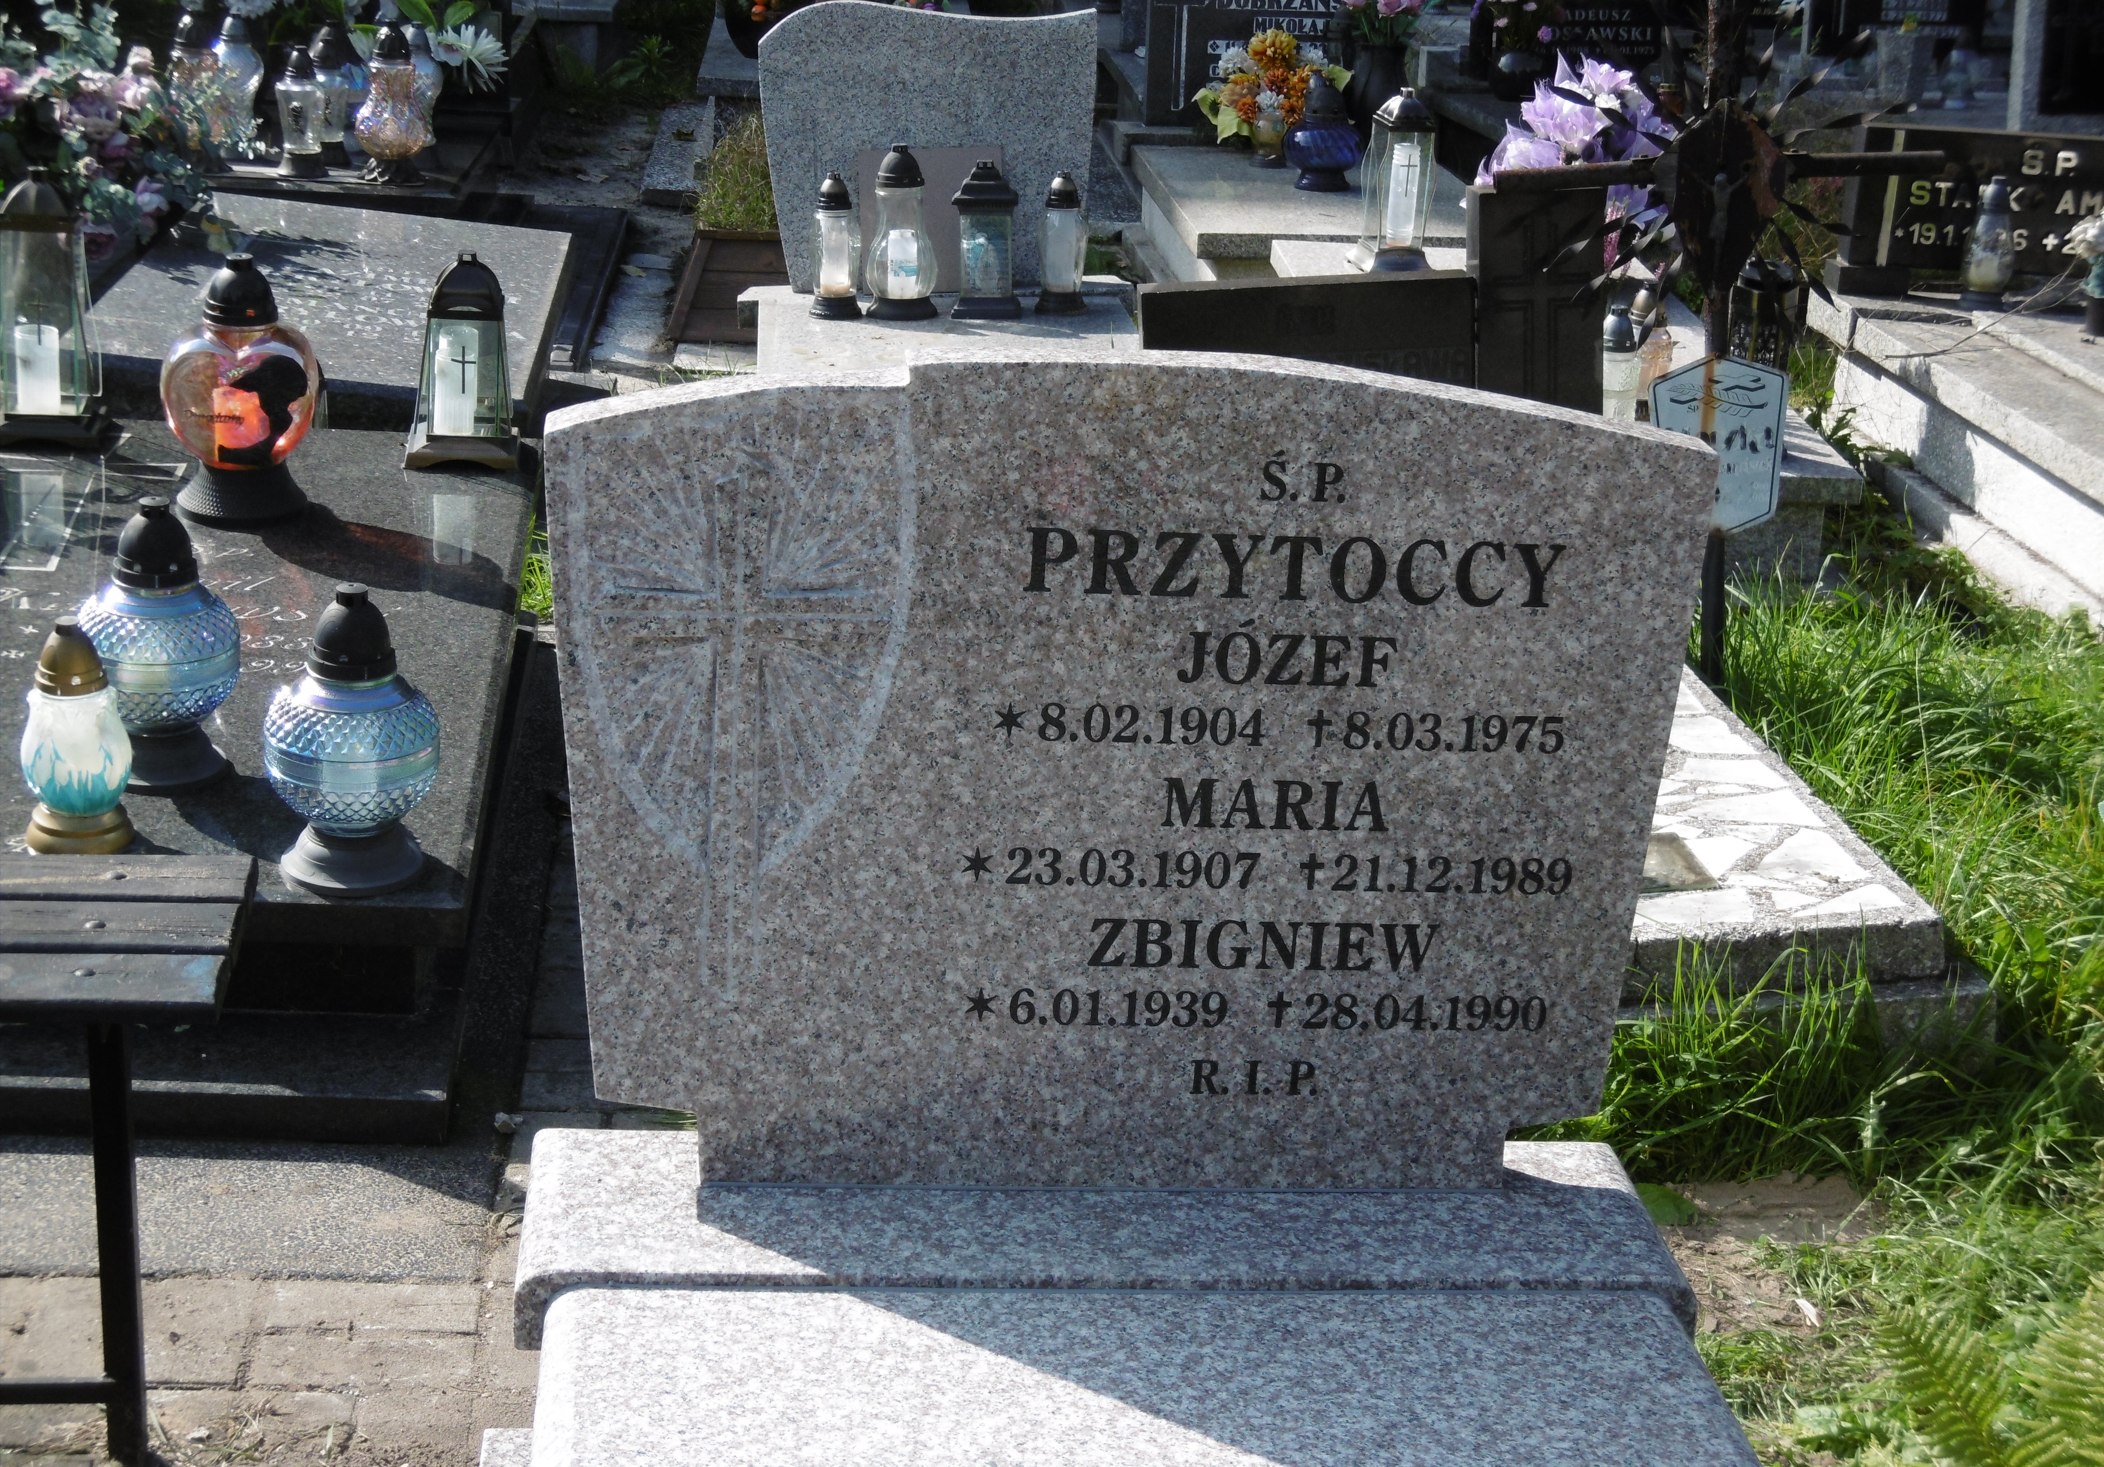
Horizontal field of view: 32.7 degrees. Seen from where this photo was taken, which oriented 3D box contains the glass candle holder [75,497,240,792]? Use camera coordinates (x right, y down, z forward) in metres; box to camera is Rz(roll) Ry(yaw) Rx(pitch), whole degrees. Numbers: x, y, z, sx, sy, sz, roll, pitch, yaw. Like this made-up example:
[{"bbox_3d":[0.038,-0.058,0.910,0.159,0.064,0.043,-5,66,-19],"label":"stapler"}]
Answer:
[{"bbox_3d":[-0.988,-0.106,3.970,0.173,0.308,0.173,0,18,-5],"label":"glass candle holder"}]

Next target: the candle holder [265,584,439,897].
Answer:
[{"bbox_3d":[-0.717,-0.002,3.680,0.174,0.308,0.174,0,18,-5],"label":"candle holder"}]

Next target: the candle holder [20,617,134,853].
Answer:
[{"bbox_3d":[-0.937,-0.003,3.436,0.107,0.215,0.107,0,18,-5],"label":"candle holder"}]

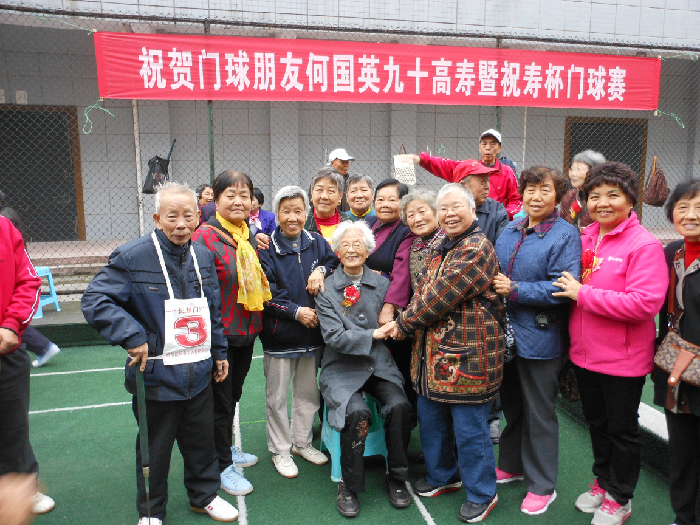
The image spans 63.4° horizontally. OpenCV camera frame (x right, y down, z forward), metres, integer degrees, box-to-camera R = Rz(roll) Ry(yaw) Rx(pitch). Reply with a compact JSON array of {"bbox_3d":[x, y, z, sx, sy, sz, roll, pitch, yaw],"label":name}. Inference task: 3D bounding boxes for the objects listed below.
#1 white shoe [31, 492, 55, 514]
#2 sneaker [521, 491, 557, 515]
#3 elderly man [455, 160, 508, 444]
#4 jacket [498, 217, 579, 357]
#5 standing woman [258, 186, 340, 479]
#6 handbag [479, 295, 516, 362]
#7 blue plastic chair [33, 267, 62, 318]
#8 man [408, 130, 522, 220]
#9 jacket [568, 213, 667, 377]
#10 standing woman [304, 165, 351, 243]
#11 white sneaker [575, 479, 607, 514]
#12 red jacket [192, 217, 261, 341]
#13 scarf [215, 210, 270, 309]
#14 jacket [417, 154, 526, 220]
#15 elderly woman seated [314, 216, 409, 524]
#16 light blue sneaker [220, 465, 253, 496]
[{"bbox_3d":[-1.526,1.114,2.777,0.260,0.100,0.100,6,12,33],"label":"white shoe"},{"bbox_3d":[0.909,1.110,2.748,0.095,0.100,0.245,8,13,40],"label":"sneaker"},{"bbox_3d":[0.762,0.240,3.243,0.470,1.610,0.330,-6,10,-35],"label":"elderly man"},{"bbox_3d":[0.886,0.140,2.705,0.460,0.695,0.340,9,14,44],"label":"jacket"},{"bbox_3d":[-0.279,0.359,3.006,0.460,1.500,0.370,-3,10,-16],"label":"standing woman"},{"bbox_3d":[0.706,0.348,2.741,0.120,0.295,0.220,10,14,44],"label":"handbag"},{"bbox_3d":[-2.984,0.279,5.427,0.330,0.435,0.330,-2,10,-11],"label":"blue plastic chair"},{"bbox_3d":[0.886,-0.169,4.421,0.920,1.690,0.400,1,8,8],"label":"man"},{"bbox_3d":[1.177,0.133,2.510,0.340,0.700,0.460,-7,11,-40],"label":"jacket"},{"bbox_3d":[-0.139,0.243,3.372,0.500,1.600,0.320,-1,10,-5],"label":"standing woman"},{"bbox_3d":[1.160,1.066,2.680,0.250,0.120,0.095,-8,11,-42],"label":"white sneaker"},{"bbox_3d":[-0.616,0.074,2.800,0.460,0.600,0.290,-4,9,-28],"label":"red jacket"},{"bbox_3d":[-0.506,-0.014,2.690,0.240,0.470,0.220,-4,9,-28],"label":"scarf"},{"bbox_3d":[0.921,-0.484,4.377,0.820,0.680,0.360,1,8,8],"label":"jacket"},{"bbox_3d":[0.047,0.489,2.847,0.440,1.295,0.620,-3,10,-14],"label":"elderly woman seated"},{"bbox_3d":[-0.588,1.053,2.820,0.250,0.115,0.095,8,11,43],"label":"light blue sneaker"}]

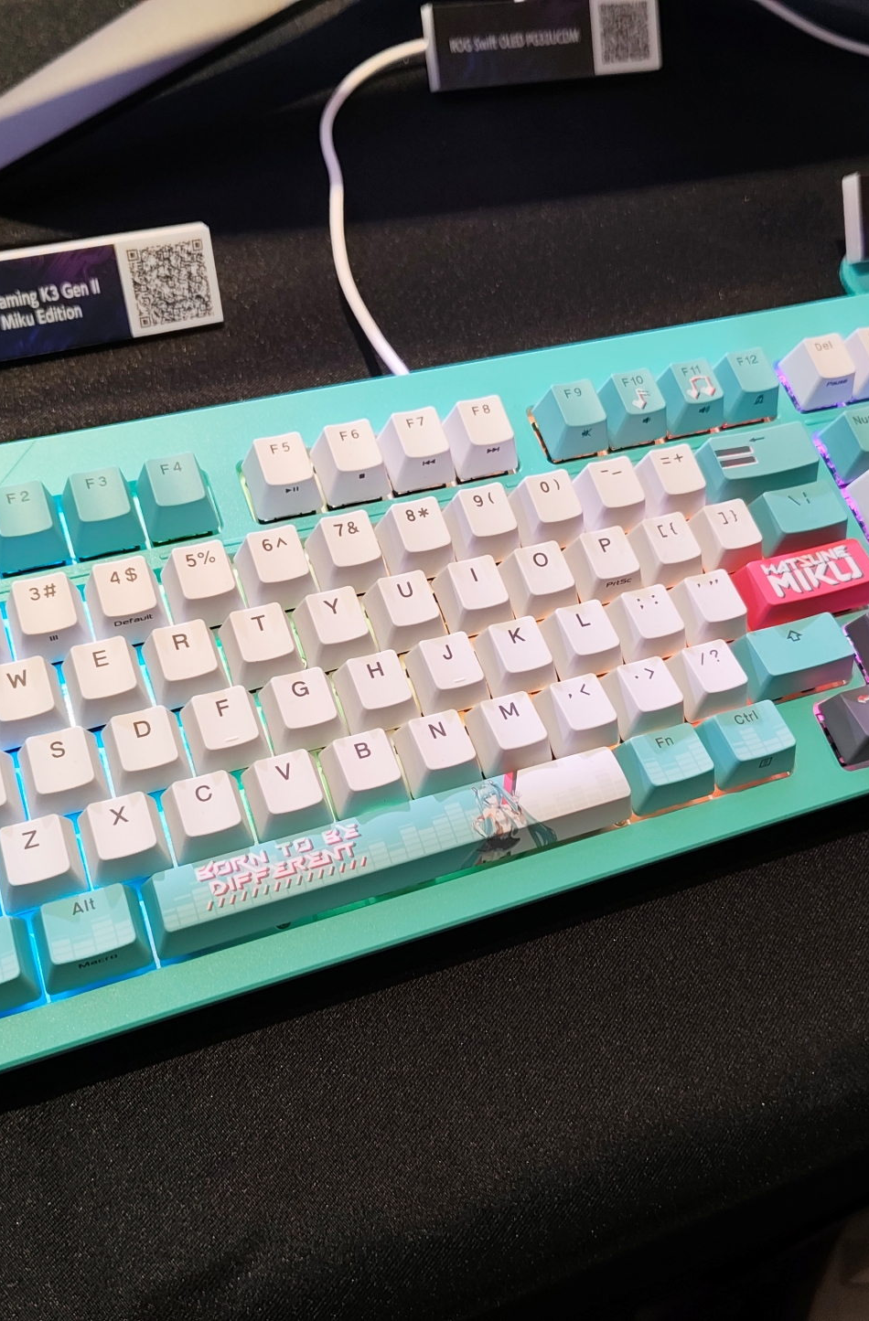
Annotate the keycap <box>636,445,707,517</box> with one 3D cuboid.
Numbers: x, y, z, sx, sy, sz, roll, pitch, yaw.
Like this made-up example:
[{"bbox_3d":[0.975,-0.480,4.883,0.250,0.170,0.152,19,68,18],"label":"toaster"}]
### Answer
[{"bbox_3d":[0.067,-0.050,0.340,0.018,0.010,0.018,-14,69,-17],"label":"keycap"}]

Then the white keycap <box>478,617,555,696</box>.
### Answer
[{"bbox_3d":[0.022,-0.001,0.310,0.018,0.009,0.018,-14,68,-17],"label":"white keycap"}]

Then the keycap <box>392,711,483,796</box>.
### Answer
[{"bbox_3d":[0.001,0.021,0.295,0.018,0.009,0.018,-14,69,-17],"label":"keycap"}]

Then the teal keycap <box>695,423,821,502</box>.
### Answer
[{"bbox_3d":[0.094,-0.056,0.349,0.037,0.011,0.018,-14,68,-17],"label":"teal keycap"}]

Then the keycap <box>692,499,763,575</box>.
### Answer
[{"bbox_3d":[0.082,-0.034,0.338,0.018,0.009,0.018,-14,68,-17],"label":"keycap"}]

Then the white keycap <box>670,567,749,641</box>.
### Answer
[{"bbox_3d":[0.075,-0.014,0.327,0.018,0.009,0.018,-14,68,-17],"label":"white keycap"}]

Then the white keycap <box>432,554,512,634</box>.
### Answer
[{"bbox_3d":[0.011,-0.017,0.315,0.018,0.010,0.018,-14,68,-17],"label":"white keycap"}]

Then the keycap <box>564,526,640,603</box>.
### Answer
[{"bbox_3d":[0.046,-0.026,0.327,0.018,0.011,0.018,-14,67,-17],"label":"keycap"}]

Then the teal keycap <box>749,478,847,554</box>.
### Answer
[{"bbox_3d":[0.104,-0.041,0.345,0.028,0.008,0.018,-14,69,-17],"label":"teal keycap"}]

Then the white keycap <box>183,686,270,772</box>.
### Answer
[{"bbox_3d":[-0.049,0.016,0.288,0.018,0.008,0.018,-14,69,-17],"label":"white keycap"}]

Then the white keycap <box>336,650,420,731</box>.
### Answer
[{"bbox_3d":[-0.014,0.007,0.299,0.018,0.009,0.018,-14,68,-17],"label":"white keycap"}]

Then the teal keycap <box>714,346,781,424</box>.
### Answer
[{"bbox_3d":[0.093,-0.082,0.362,0.018,0.012,0.018,-14,68,-17],"label":"teal keycap"}]

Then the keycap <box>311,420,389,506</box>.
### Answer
[{"bbox_3d":[-0.022,-0.053,0.325,0.018,0.012,0.018,-14,68,-17],"label":"keycap"}]

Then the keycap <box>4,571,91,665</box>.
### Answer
[{"bbox_3d":[-0.092,-0.010,0.290,0.018,0.012,0.018,-14,68,-17],"label":"keycap"}]

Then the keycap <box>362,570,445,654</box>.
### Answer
[{"bbox_3d":[-0.006,-0.012,0.310,0.018,0.009,0.018,-14,68,-17],"label":"keycap"}]

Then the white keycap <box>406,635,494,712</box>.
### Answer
[{"bbox_3d":[0.004,0.003,0.305,0.018,0.009,0.018,-14,69,-17],"label":"white keycap"}]

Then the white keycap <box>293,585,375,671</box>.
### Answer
[{"bbox_3d":[-0.024,-0.008,0.305,0.018,0.009,0.018,-14,68,-17],"label":"white keycap"}]

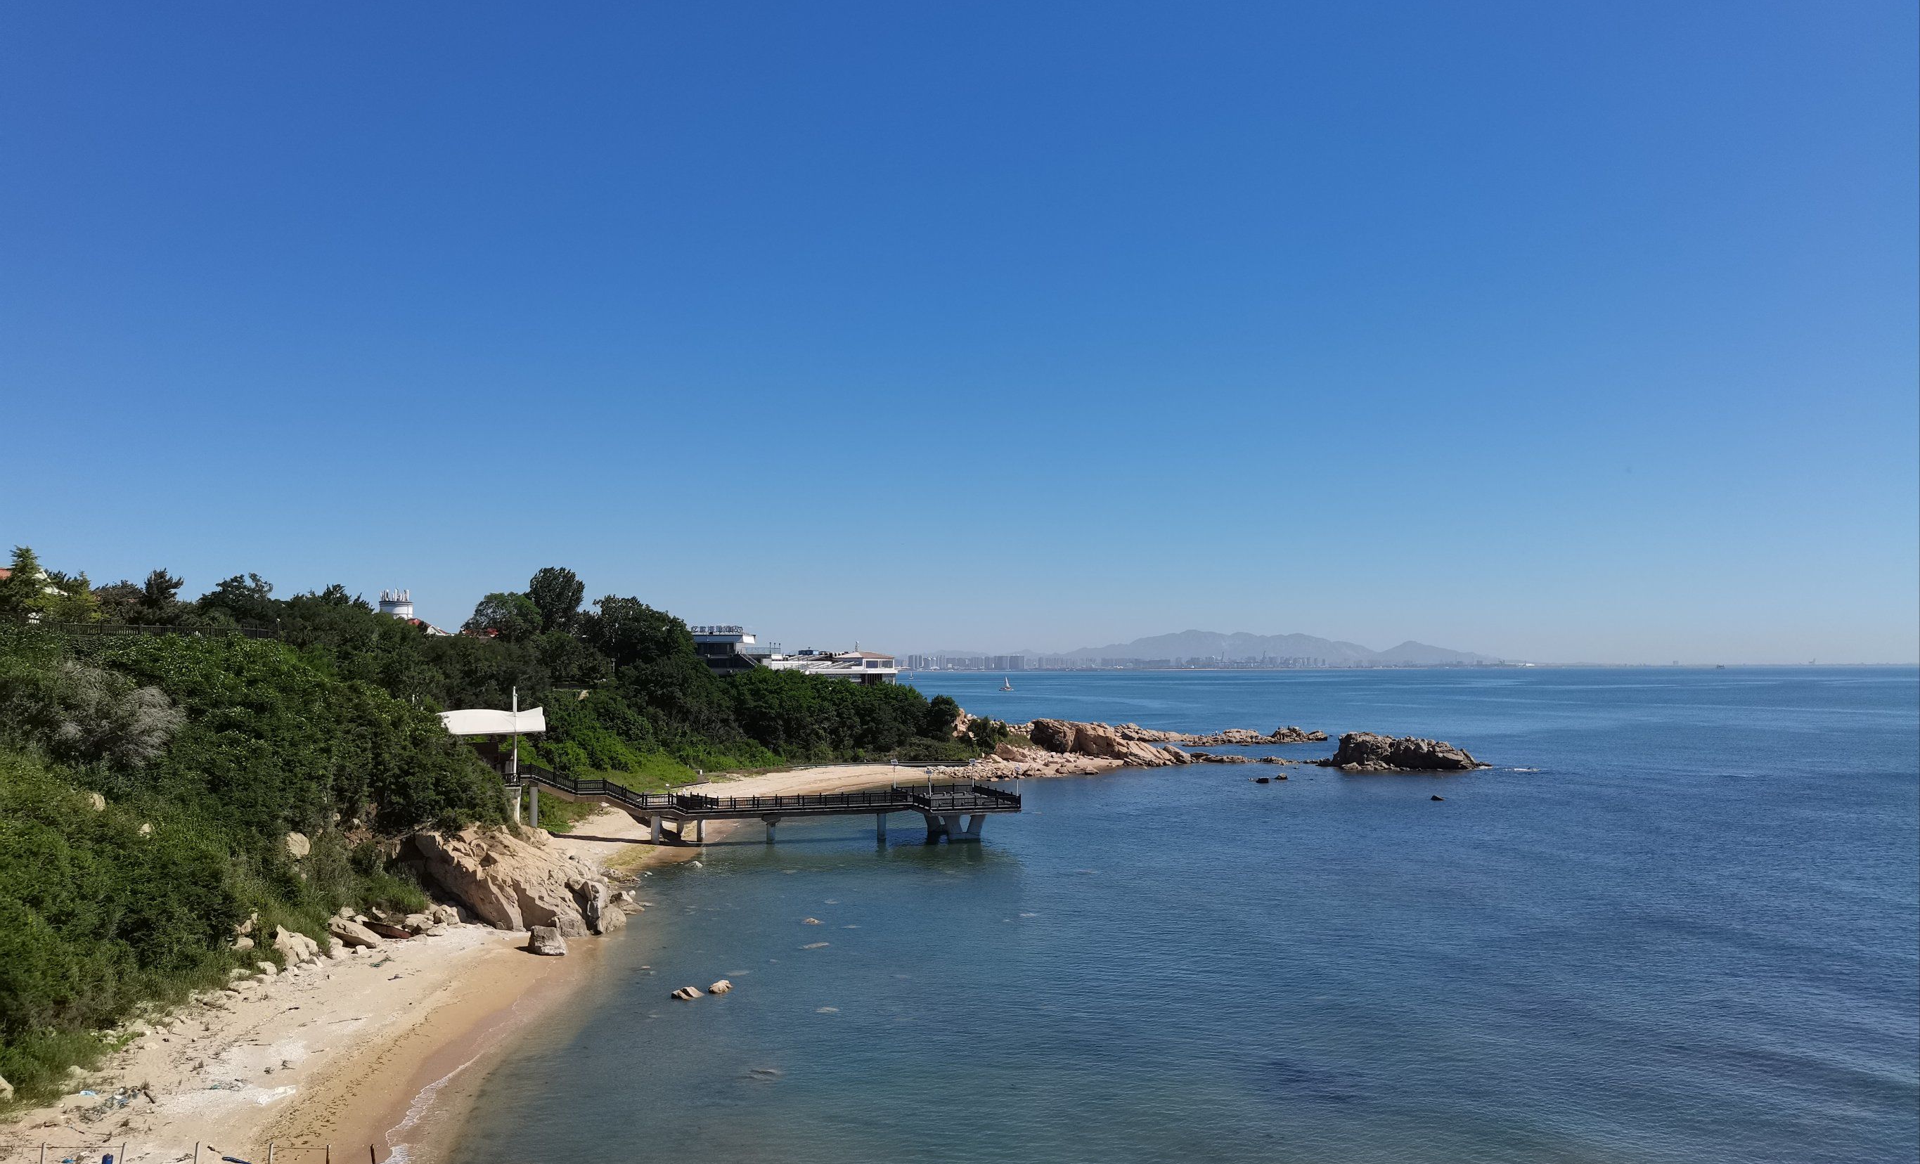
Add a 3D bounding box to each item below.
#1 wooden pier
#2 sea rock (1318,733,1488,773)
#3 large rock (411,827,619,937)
[{"bbox_3d":[-19.597,22.361,146.882,49.000,8.600,14.800,1,-3,-16],"label":"wooden pier"},{"bbox_3d":[78.330,29.816,254.206,29.500,6.100,14.000,-1,-3,13],"label":"sea rock"},{"bbox_3d":[-31.279,21.079,102.464,15.000,6.300,13.500,0,-3,0],"label":"large rock"}]

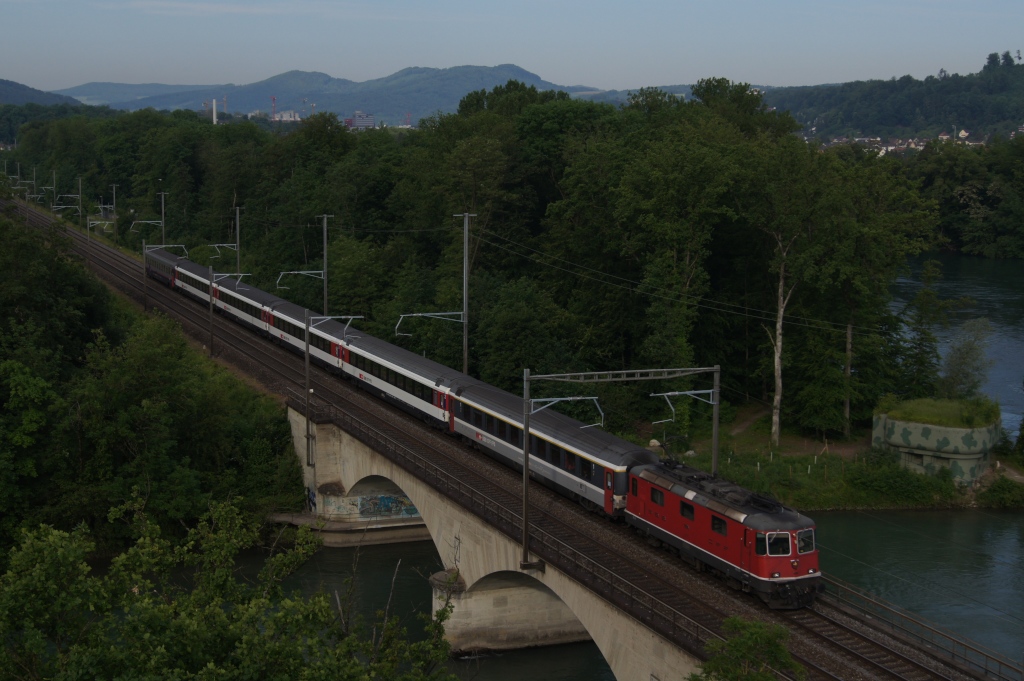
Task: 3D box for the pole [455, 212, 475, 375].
[{"bbox_3d":[-3.600,-2.055,116.560,1.850,15.850,0.320,-3,8,-23],"label":"pole"}]

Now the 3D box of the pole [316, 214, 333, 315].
[{"bbox_3d":[-19.092,-6.024,151.048,1.750,13.550,0.320,-3,8,-23],"label":"pole"}]

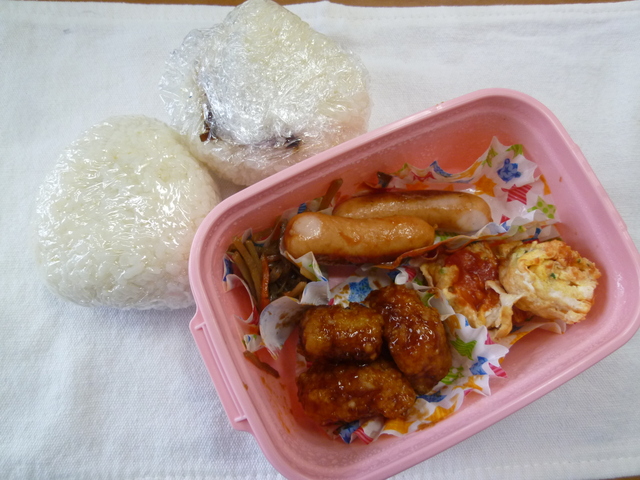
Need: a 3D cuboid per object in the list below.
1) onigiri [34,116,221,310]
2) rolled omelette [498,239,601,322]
[{"bbox_3d":[-0.087,-0.013,0.207,0.080,0.046,0.090,5,78,-3],"label":"onigiri"},{"bbox_3d":[0.110,0.021,0.216,0.039,0.032,0.038,20,77,0],"label":"rolled omelette"}]

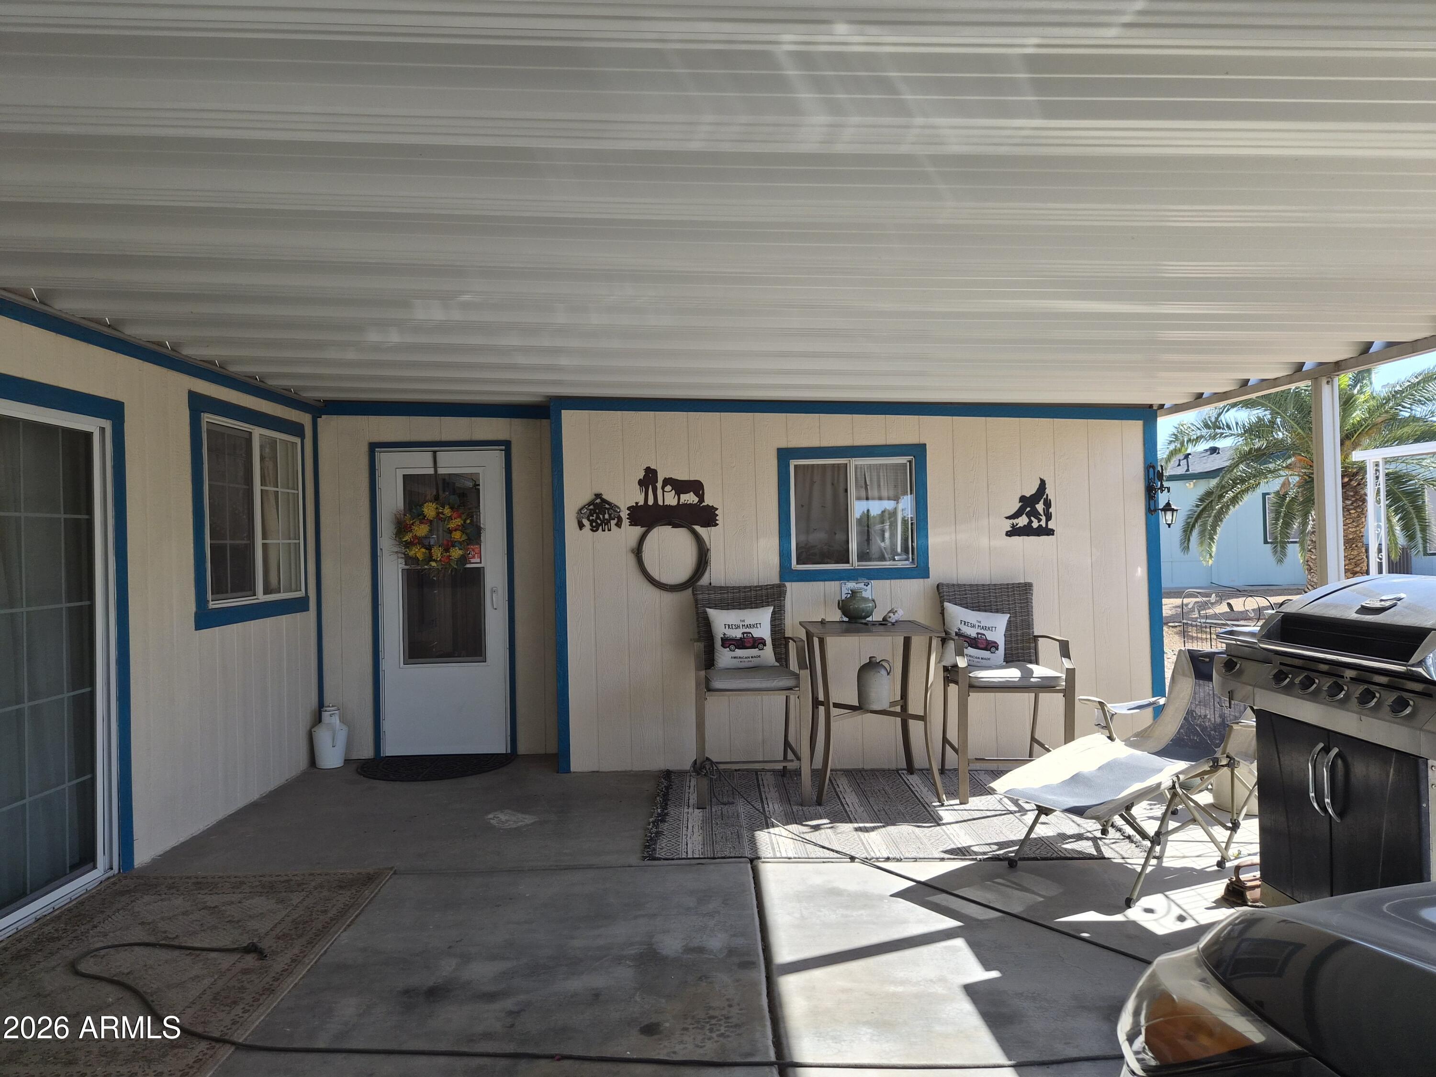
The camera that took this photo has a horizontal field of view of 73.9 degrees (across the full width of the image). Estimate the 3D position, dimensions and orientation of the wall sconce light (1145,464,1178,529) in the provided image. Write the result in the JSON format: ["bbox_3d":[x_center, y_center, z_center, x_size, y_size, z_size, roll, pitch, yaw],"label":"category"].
[{"bbox_3d":[2.641,-0.258,5.650,0.120,0.398,0.265,-2,0,2],"label":"wall sconce light"}]

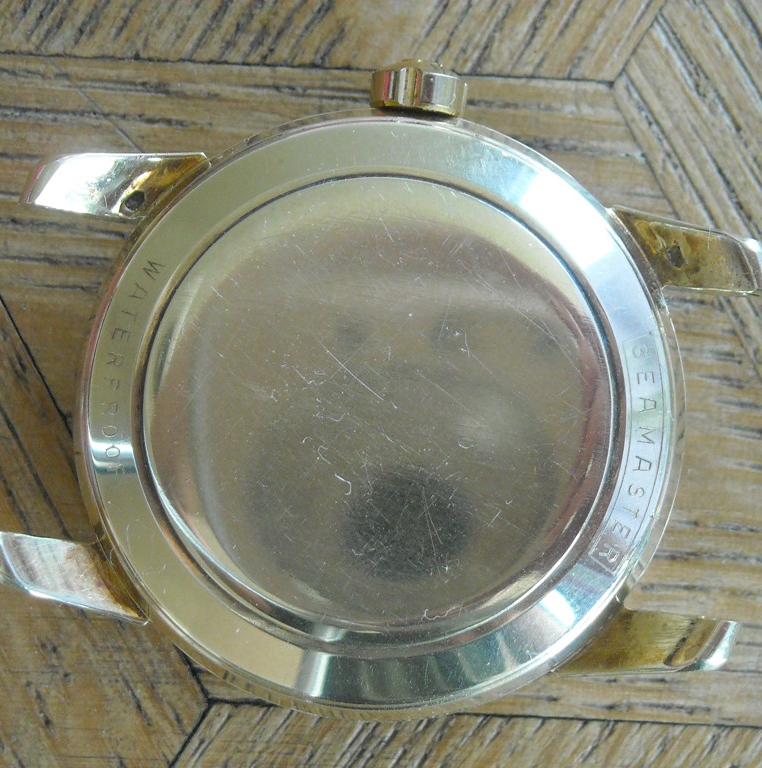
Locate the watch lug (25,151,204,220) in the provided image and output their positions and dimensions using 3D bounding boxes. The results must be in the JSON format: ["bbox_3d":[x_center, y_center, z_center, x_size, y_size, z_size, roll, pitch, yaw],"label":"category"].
[{"bbox_3d":[-0.015,-0.012,0.175,0.010,0.004,0.004,7,86,1],"label":"watch lug"}]

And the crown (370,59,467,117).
[{"bbox_3d":[0.002,-0.017,0.176,0.005,0.005,0.003,7,86,1],"label":"crown"}]

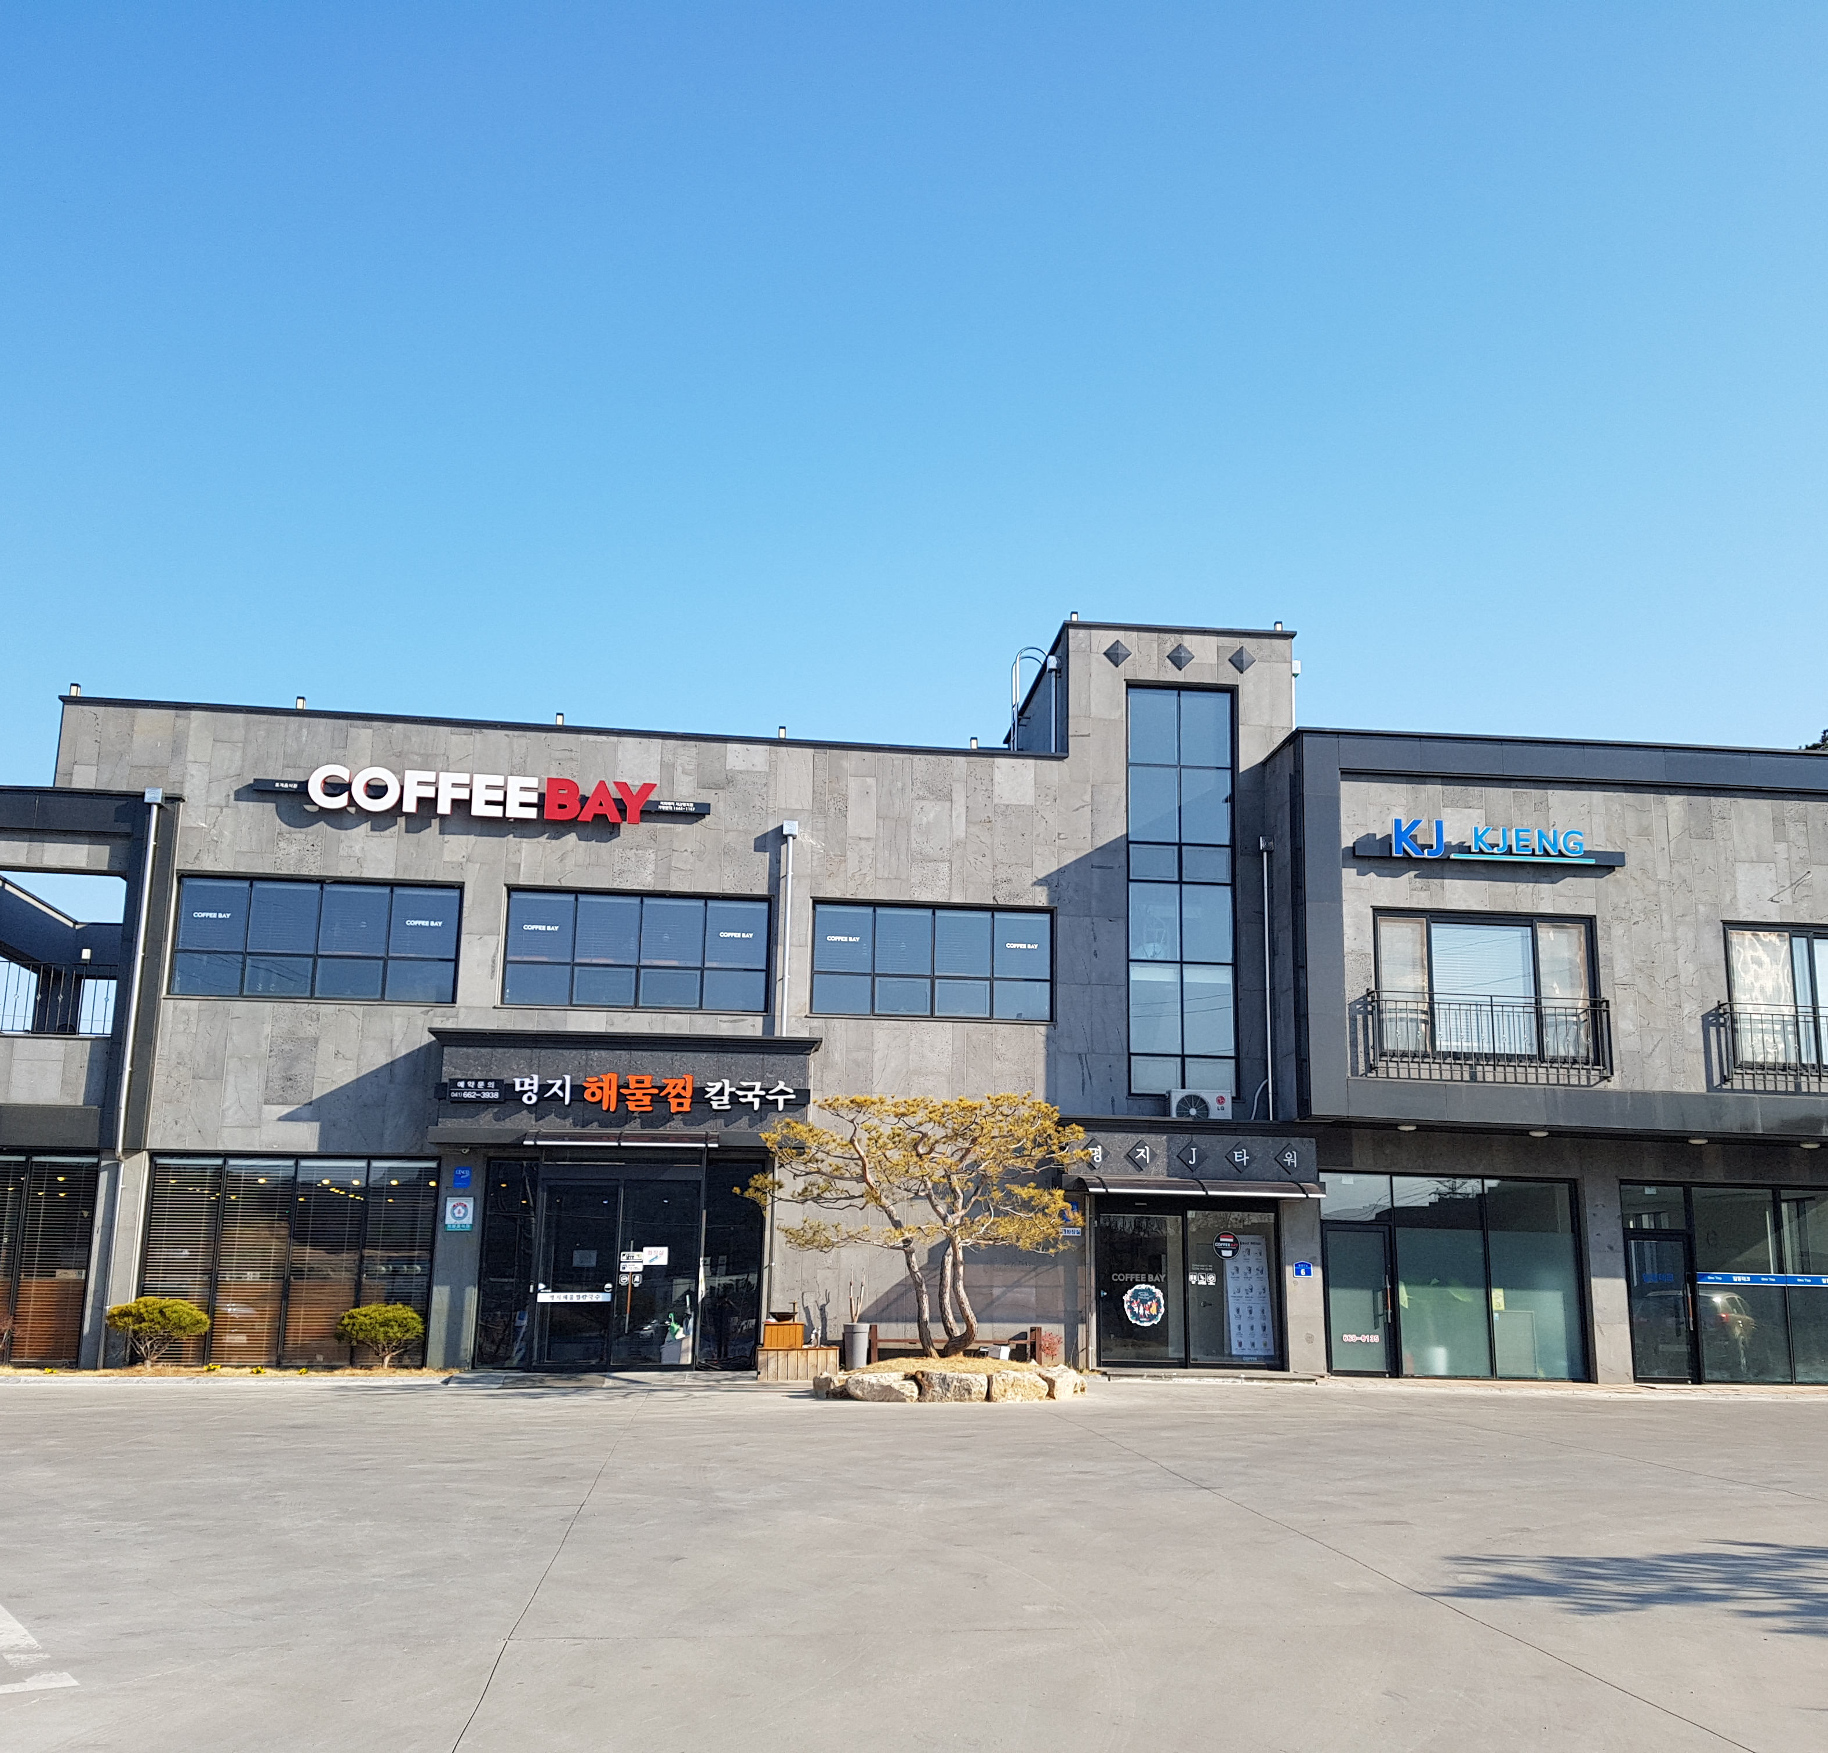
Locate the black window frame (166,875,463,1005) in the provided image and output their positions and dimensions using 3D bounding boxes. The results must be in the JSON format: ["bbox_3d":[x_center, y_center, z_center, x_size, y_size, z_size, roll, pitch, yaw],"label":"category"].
[{"bbox_3d":[-7.847,0.838,23.107,3.664,1.626,0.150,2,-11,-6],"label":"black window frame"}]

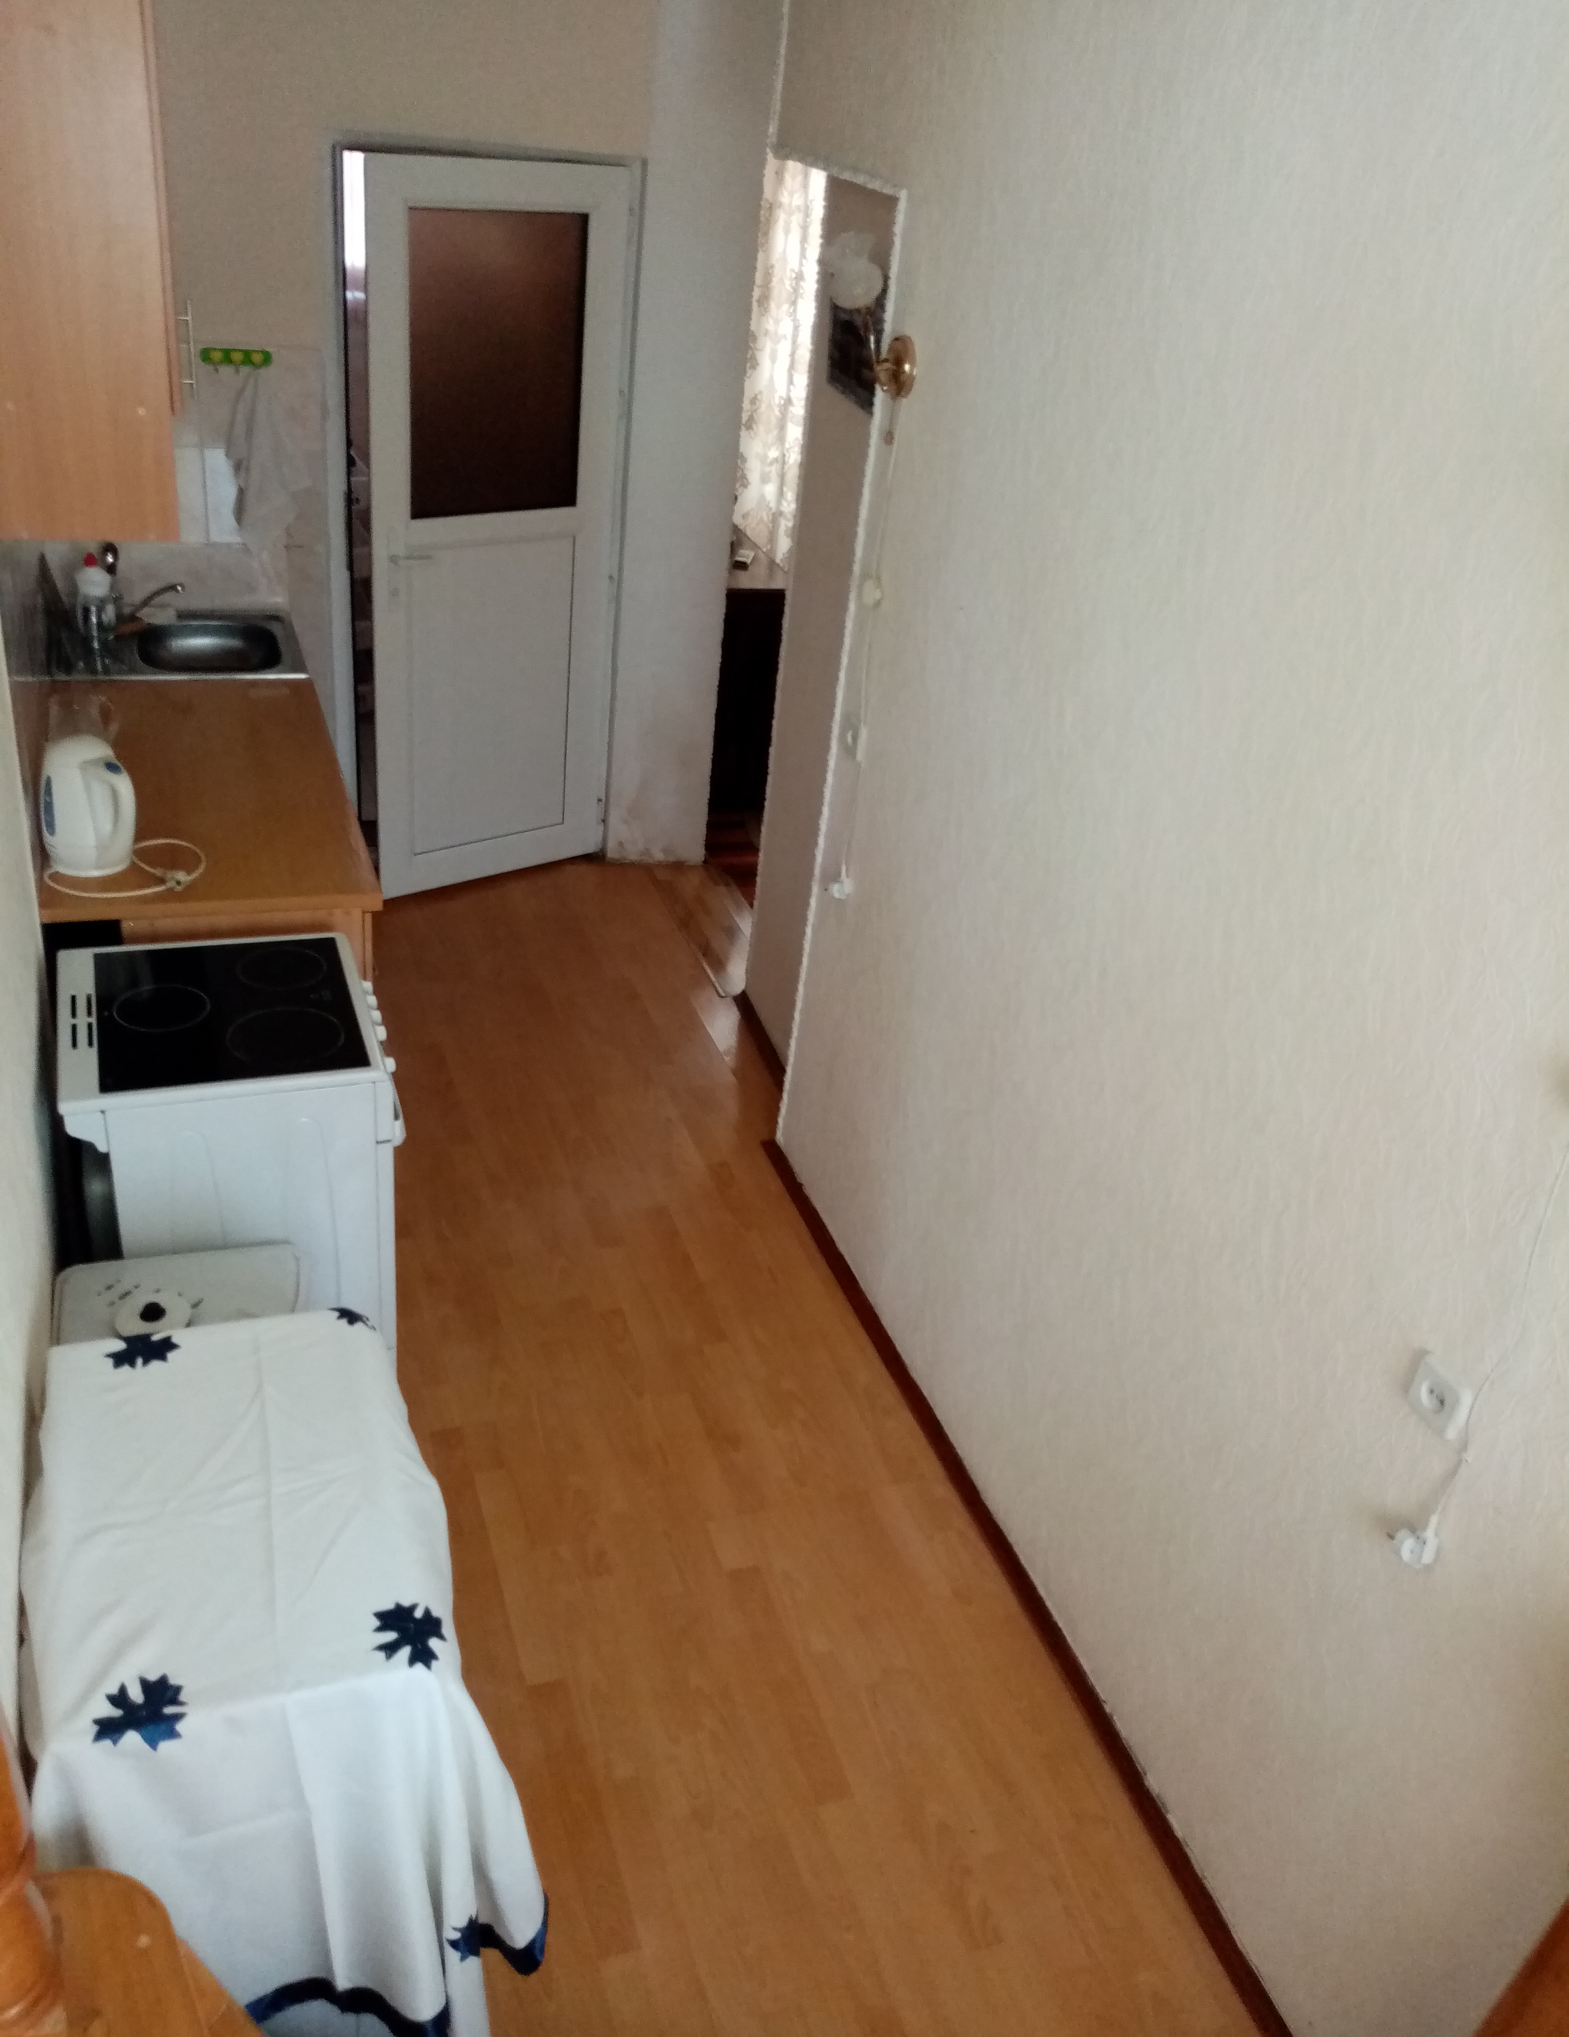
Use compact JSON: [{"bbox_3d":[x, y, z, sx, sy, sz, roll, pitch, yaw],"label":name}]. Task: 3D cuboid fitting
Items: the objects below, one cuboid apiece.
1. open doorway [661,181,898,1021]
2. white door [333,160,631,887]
[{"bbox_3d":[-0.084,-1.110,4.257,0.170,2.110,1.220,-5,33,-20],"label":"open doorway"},{"bbox_3d":[-0.825,-1.338,4.565,0.785,2.030,0.055,-16,37,-33],"label":"white door"}]

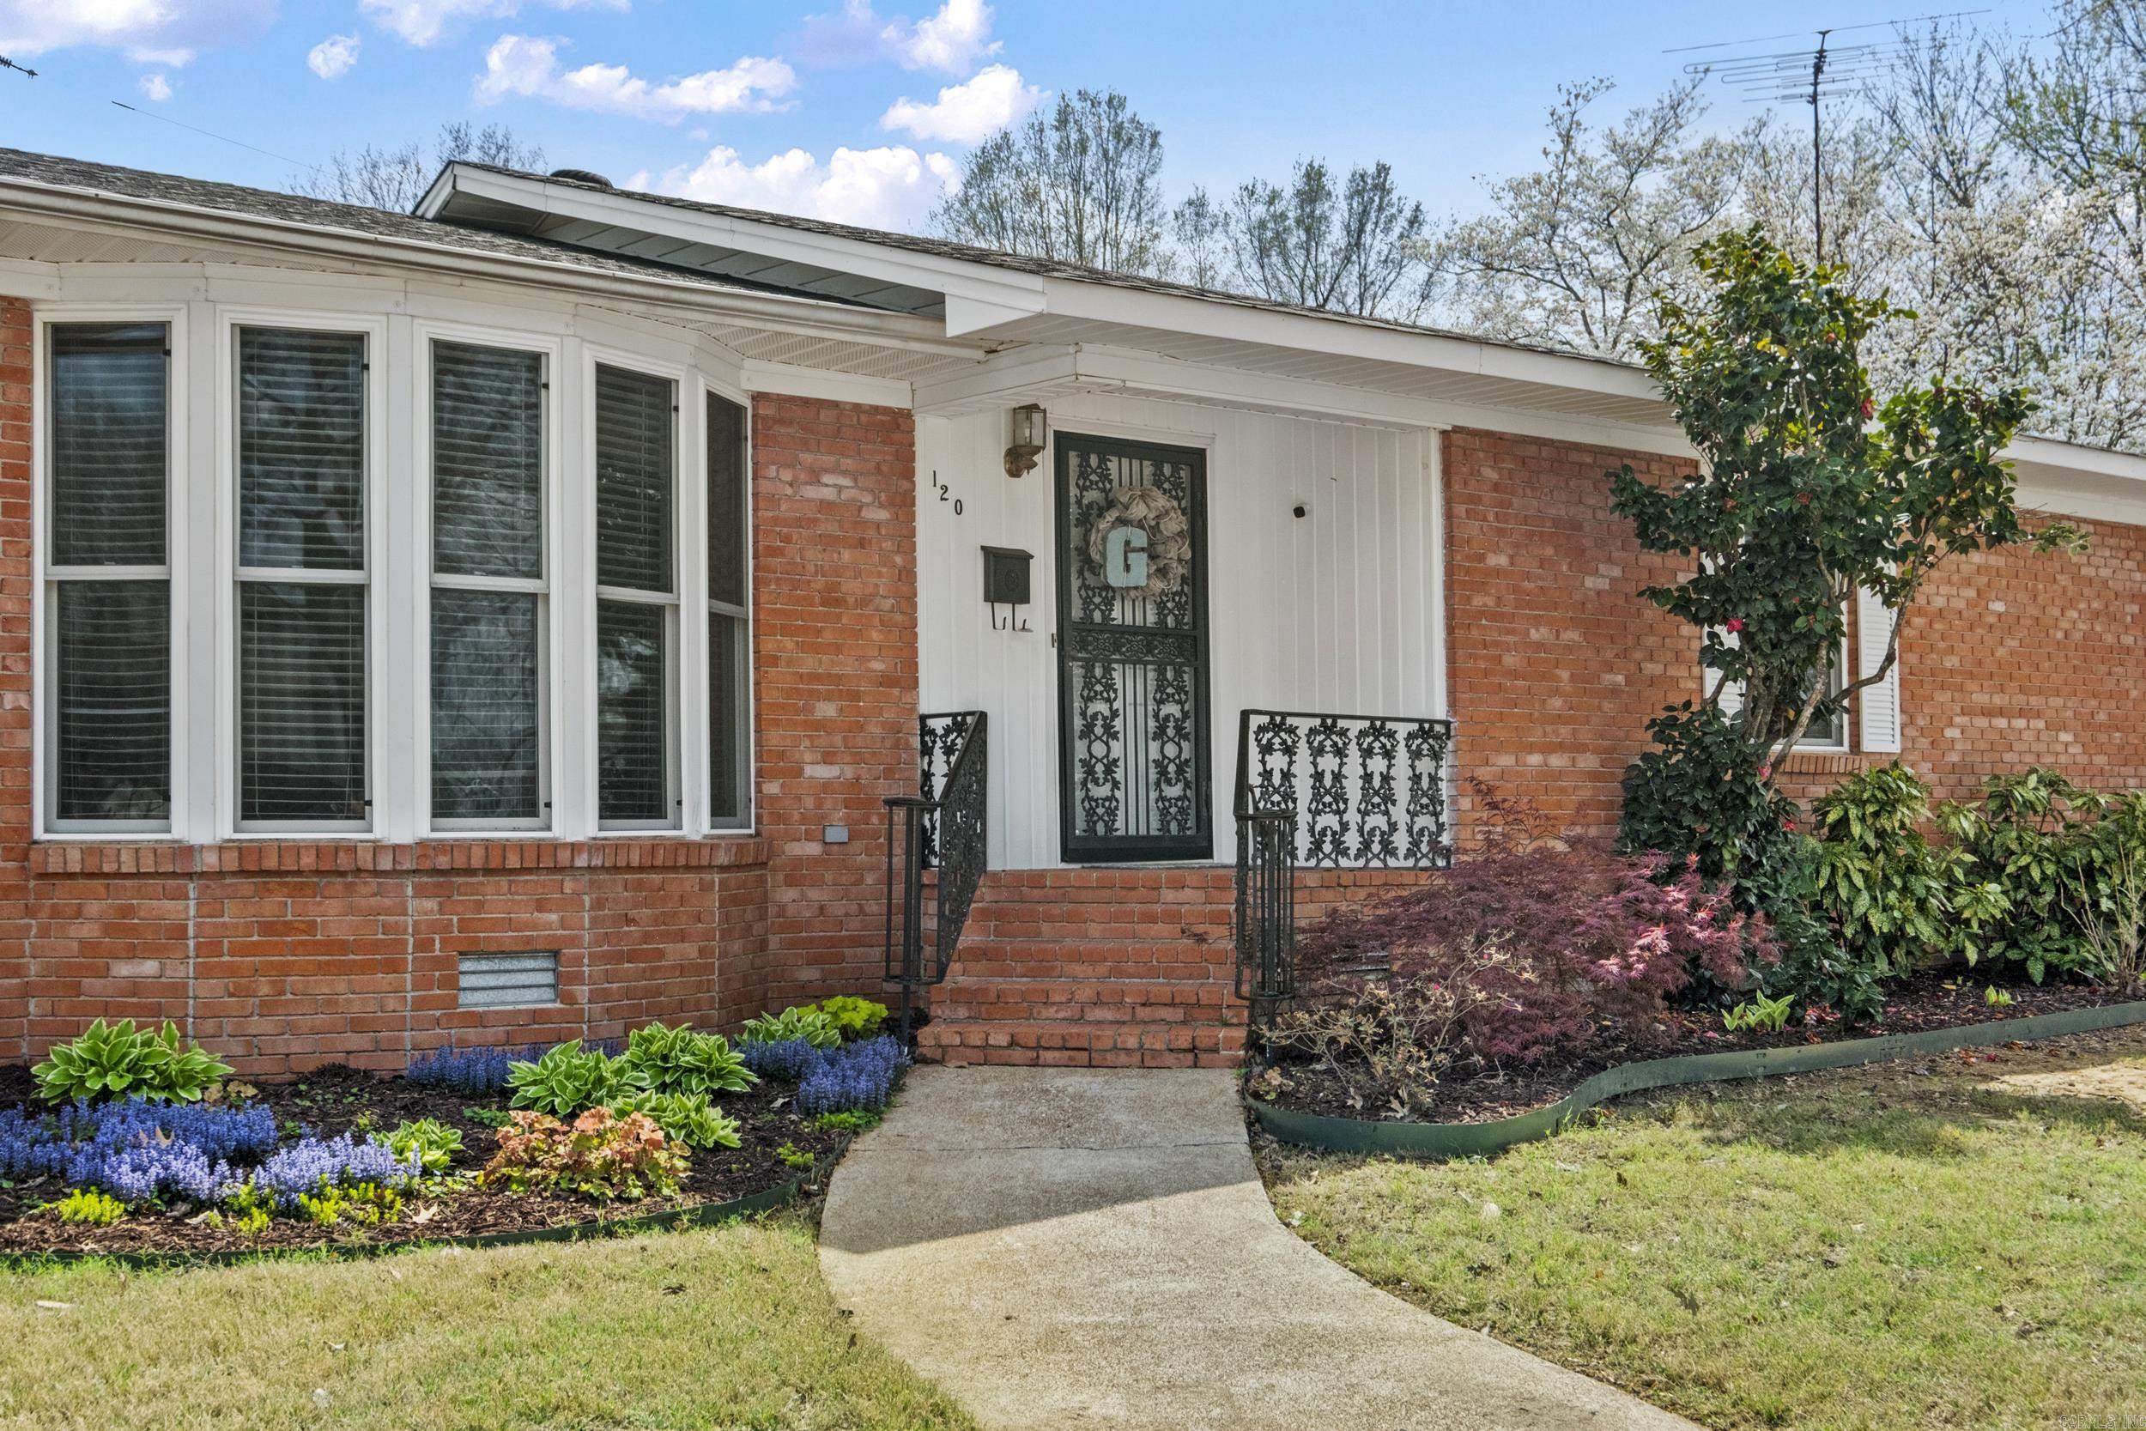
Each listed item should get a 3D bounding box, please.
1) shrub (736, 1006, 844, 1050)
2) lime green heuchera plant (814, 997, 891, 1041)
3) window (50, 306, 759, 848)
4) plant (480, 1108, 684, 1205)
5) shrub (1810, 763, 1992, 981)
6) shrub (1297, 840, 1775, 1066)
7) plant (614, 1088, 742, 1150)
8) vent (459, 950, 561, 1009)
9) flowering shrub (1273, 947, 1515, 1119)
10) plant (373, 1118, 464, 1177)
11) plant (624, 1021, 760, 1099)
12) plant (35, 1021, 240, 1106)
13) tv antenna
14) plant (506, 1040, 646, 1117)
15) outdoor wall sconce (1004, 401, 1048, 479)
[{"bbox_3d":[-1.135,1.250,8.600,0.410,0.200,0.360,0,-2,0],"label":"shrub"},{"bbox_3d":[-0.925,1.262,8.900,0.330,0.190,0.300,0,-2,0],"label":"lime green heuchera plant"},{"bbox_3d":[-2.370,-0.475,8.060,2.780,1.850,0.580,1,-3,-34],"label":"window"},{"bbox_3d":[-1.390,1.217,6.100,0.550,0.220,0.460,0,-2,0],"label":"plant"},{"bbox_3d":[4.280,0.819,11.100,0.880,1.130,0.850,1,-3,-34],"label":"shrub"},{"bbox_3d":[1.959,0.963,9.100,1.750,0.870,1.350,1,-3,-34],"label":"shrub"},{"bbox_3d":[-1.173,1.192,6.350,0.390,0.180,0.360,0,-2,-10],"label":"plant"},{"bbox_3d":[-2.070,0.968,7.890,0.390,0.205,0.070,1,-3,-34],"label":"vent"},{"bbox_3d":[1.100,1.072,7.450,0.830,0.580,0.680,0,-2,0],"label":"flowering shrub"},{"bbox_3d":[-1.831,1.206,6.000,0.260,0.160,0.250,0,-2,-17],"label":"plant"},{"bbox_3d":[-1.300,1.163,7.250,0.460,0.240,0.430,0,-2,-10],"label":"plant"},{"bbox_3d":[-3.122,1.155,7.130,0.640,0.280,0.550,1,-2,-24],"label":"plant"},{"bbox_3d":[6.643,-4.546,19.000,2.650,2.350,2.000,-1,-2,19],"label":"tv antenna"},{"bbox_3d":[-1.591,1.156,6.870,0.450,0.240,0.420,0,-2,-13],"label":"plant"},{"bbox_3d":[-0.220,-1.264,9.840,0.150,0.340,0.210,1,-3,-34],"label":"outdoor wall sconce"}]

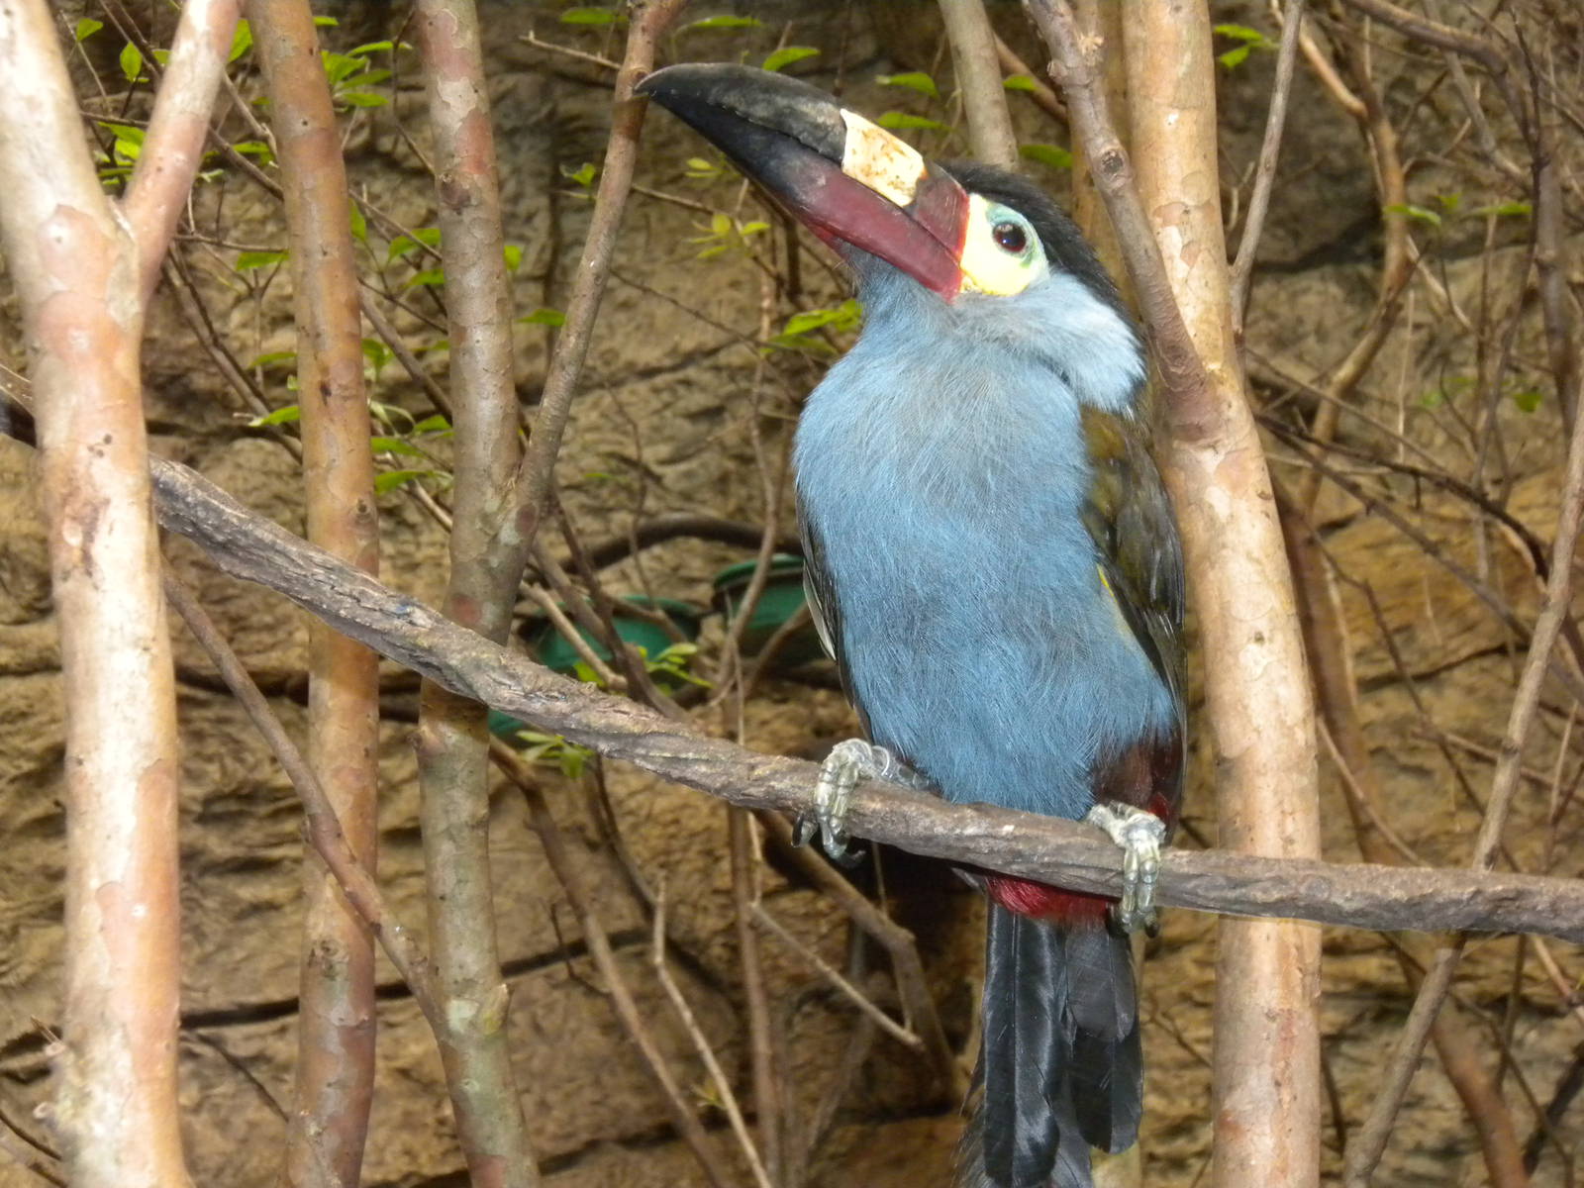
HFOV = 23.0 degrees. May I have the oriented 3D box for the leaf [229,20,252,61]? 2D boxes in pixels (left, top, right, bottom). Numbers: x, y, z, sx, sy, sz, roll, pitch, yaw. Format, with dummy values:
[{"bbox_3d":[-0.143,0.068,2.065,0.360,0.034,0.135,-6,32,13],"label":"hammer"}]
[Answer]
[{"bbox_3d":[-0.239,-0.239,1.680,0.012,0.018,0.007,-2,-2,0],"label":"leaf"}]

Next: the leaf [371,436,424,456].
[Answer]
[{"bbox_3d":[-0.172,-0.064,1.680,0.025,0.007,0.012,11,-2,0],"label":"leaf"}]

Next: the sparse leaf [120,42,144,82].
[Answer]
[{"bbox_3d":[-0.285,-0.230,1.680,0.011,0.018,0.006,-2,-2,0],"label":"sparse leaf"}]

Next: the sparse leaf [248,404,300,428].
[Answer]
[{"bbox_3d":[-0.225,-0.078,1.700,0.027,0.008,0.012,-15,-2,0],"label":"sparse leaf"}]

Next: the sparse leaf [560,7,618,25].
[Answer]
[{"bbox_3d":[-0.093,-0.265,1.780,0.027,0.008,0.013,-1,-2,0],"label":"sparse leaf"}]

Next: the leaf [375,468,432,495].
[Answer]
[{"bbox_3d":[-0.170,-0.048,1.680,0.028,0.009,0.013,-15,-2,0],"label":"leaf"}]

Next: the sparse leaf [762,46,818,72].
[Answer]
[{"bbox_3d":[-0.001,-0.237,1.720,0.026,0.009,0.013,-17,-2,0],"label":"sparse leaf"}]

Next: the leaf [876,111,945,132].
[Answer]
[{"bbox_3d":[0.052,-0.207,1.700,0.030,0.008,0.013,5,-2,0],"label":"leaf"}]

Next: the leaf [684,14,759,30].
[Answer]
[{"bbox_3d":[-0.032,-0.262,1.780,0.035,0.007,0.014,-1,-2,0],"label":"leaf"}]

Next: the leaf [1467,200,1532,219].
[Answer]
[{"bbox_3d":[0.355,-0.193,1.950,0.031,0.008,0.014,-3,-2,0],"label":"leaf"}]

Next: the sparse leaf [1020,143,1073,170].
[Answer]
[{"bbox_3d":[0.115,-0.197,1.750,0.026,0.010,0.013,12,-2,0],"label":"sparse leaf"}]

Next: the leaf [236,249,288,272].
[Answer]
[{"bbox_3d":[-0.234,-0.147,1.720,0.025,0.009,0.012,-8,-2,0],"label":"leaf"}]

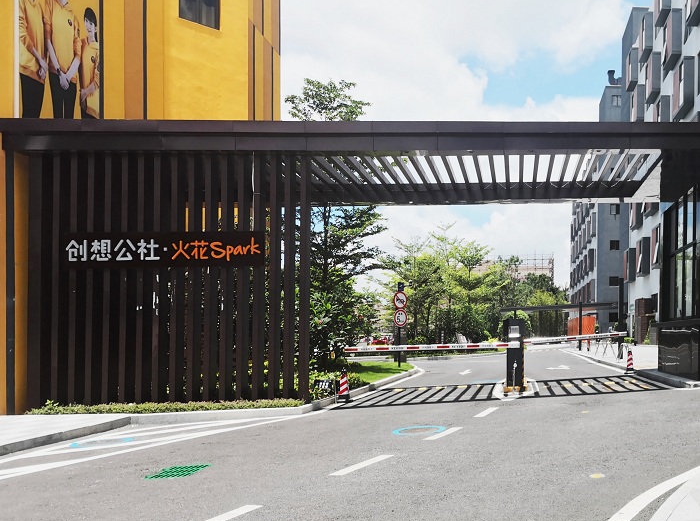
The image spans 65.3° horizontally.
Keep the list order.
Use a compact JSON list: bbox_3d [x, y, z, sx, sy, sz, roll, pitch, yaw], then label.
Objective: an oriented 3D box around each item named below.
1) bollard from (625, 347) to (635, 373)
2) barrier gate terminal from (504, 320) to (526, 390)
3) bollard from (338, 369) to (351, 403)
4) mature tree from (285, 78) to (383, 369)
[{"bbox_3d":[7.841,2.802,15.300,0.290,0.710,0.290,-1,-4,18],"label":"bollard"},{"bbox_3d":[3.759,2.146,12.400,0.460,1.580,0.400,-1,-4,22],"label":"barrier gate terminal"},{"bbox_3d":[-0.117,2.656,11.600,0.280,0.710,0.280,-1,-4,18],"label":"bollard"},{"bbox_3d":[-0.644,-1.288,19.000,3.700,10.100,3.700,0,-4,0],"label":"mature tree"}]

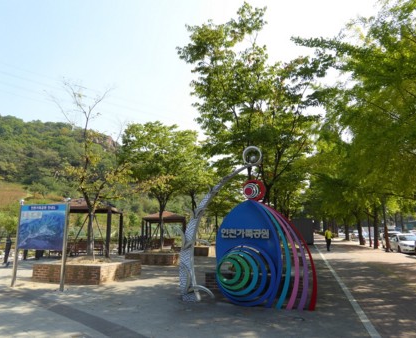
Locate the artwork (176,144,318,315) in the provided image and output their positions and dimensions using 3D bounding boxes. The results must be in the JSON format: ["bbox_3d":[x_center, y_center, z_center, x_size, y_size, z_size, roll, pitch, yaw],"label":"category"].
[{"bbox_3d":[0.770,1.186,6.981,2.850,3.320,0.800,-3,-11,16],"label":"artwork"}]

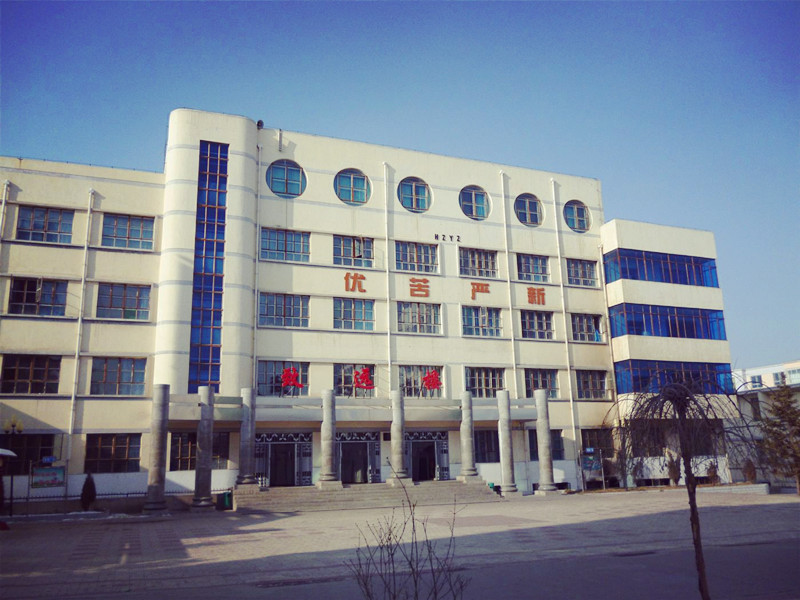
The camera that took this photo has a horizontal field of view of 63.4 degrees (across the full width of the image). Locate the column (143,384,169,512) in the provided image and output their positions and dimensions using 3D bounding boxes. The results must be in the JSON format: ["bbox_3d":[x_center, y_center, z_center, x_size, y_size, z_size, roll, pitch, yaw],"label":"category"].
[{"bbox_3d":[-10.340,6.313,27.686,0.920,5.305,0.920,4,-14,-22],"label":"column"}]

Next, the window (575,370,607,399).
[{"bbox_3d":[12.020,5.304,40.367,2.233,1.749,0.200,4,-14,-22],"label":"window"}]

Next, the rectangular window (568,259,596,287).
[{"bbox_3d":[11.634,-1.687,41.106,2.290,1.720,0.200,4,-15,-21],"label":"rectangular window"}]

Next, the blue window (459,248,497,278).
[{"bbox_3d":[4.743,-2.200,38.856,2.539,1.707,0.200,4,-15,-21],"label":"blue window"}]

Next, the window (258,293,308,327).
[{"bbox_3d":[-6.136,0.577,34.678,2.735,1.756,0.200,4,-14,-21],"label":"window"}]

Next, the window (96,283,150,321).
[{"bbox_3d":[-13.239,0.087,31.096,2.310,1.749,0.200,4,-14,-22],"label":"window"}]

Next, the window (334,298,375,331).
[{"bbox_3d":[-2.450,0.794,34.861,2.300,1.720,0.200,4,-15,-21],"label":"window"}]

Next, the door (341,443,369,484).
[{"bbox_3d":[-2.316,8.415,33.345,1.450,2.097,0.150,4,-15,-21],"label":"door"}]

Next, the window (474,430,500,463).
[{"bbox_3d":[4.977,8.230,36.311,2.313,1.738,0.200,4,-15,-21],"label":"window"}]

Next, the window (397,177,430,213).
[{"bbox_3d":[0.926,-6.218,38.456,2.310,2.320,0.250,4,-15,-21],"label":"window"}]

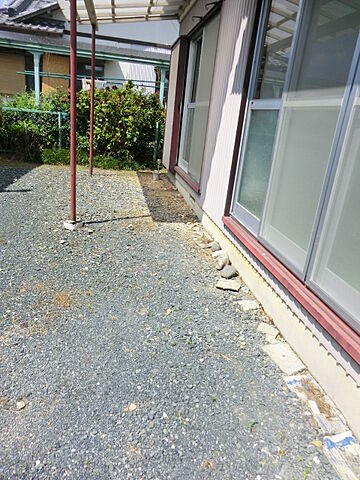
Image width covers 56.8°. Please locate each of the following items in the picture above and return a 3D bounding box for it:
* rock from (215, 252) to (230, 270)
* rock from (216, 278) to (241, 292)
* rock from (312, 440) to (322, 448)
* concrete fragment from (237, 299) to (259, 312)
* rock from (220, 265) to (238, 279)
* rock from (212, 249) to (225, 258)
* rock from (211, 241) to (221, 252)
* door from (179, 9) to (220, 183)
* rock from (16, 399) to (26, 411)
[{"bbox_3d":[0.386,0.193,2.977,0.115,0.120,0.170,2,21,-12],"label":"rock"},{"bbox_3d":[0.387,0.360,2.642,0.175,0.055,0.160,2,21,-12],"label":"rock"},{"bbox_3d":[0.584,0.867,1.413,0.038,0.016,0.032,2,21,-12],"label":"rock"},{"bbox_3d":[0.488,0.470,2.405,0.157,0.035,0.131,2,21,-12],"label":"concrete fragment"},{"bbox_3d":[0.425,0.272,2.823,0.141,0.100,0.151,2,21,-12],"label":"rock"},{"bbox_3d":[0.379,0.138,3.230,0.112,0.055,0.132,2,21,-12],"label":"rock"},{"bbox_3d":[0.371,0.068,3.384,0.095,0.080,0.130,2,21,-12],"label":"rock"},{"bbox_3d":[0.205,-1.825,4.592,0.100,1.870,1.600,2,21,-12],"label":"door"},{"bbox_3d":[-0.683,0.715,1.436,0.035,0.025,0.047,2,21,-12],"label":"rock"}]

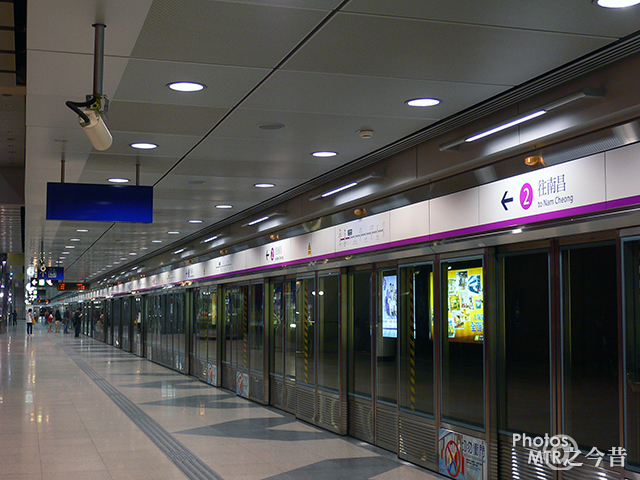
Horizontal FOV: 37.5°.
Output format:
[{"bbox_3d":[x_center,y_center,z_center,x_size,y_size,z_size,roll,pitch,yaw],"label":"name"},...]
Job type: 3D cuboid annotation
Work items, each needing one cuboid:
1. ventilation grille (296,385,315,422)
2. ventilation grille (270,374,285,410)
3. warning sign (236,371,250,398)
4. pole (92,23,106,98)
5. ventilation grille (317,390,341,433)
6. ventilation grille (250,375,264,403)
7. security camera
[{"bbox_3d":[-0.182,2.238,12.935,0.050,0.460,0.885,1,-5,-17],"label":"ventilation grille"},{"bbox_3d":[-0.676,2.396,14.904,0.050,0.450,0.830,1,-5,-17],"label":"ventilation grille"},{"bbox_3d":[-1.366,2.586,16.768,0.020,0.420,0.980,1,-5,-17],"label":"warning sign"},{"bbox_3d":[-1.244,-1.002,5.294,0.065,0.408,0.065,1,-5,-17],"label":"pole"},{"bbox_3d":[0.126,2.166,11.952,0.050,0.458,0.920,1,-5,-17],"label":"ventilation grille"},{"bbox_3d":[-1.030,2.445,15.632,0.050,0.450,0.895,1,-5,-17],"label":"ventilation grille"},{"bbox_3d":[-1.252,-0.613,5.263,0.120,0.120,0.260,-1,-27,8],"label":"security camera"}]

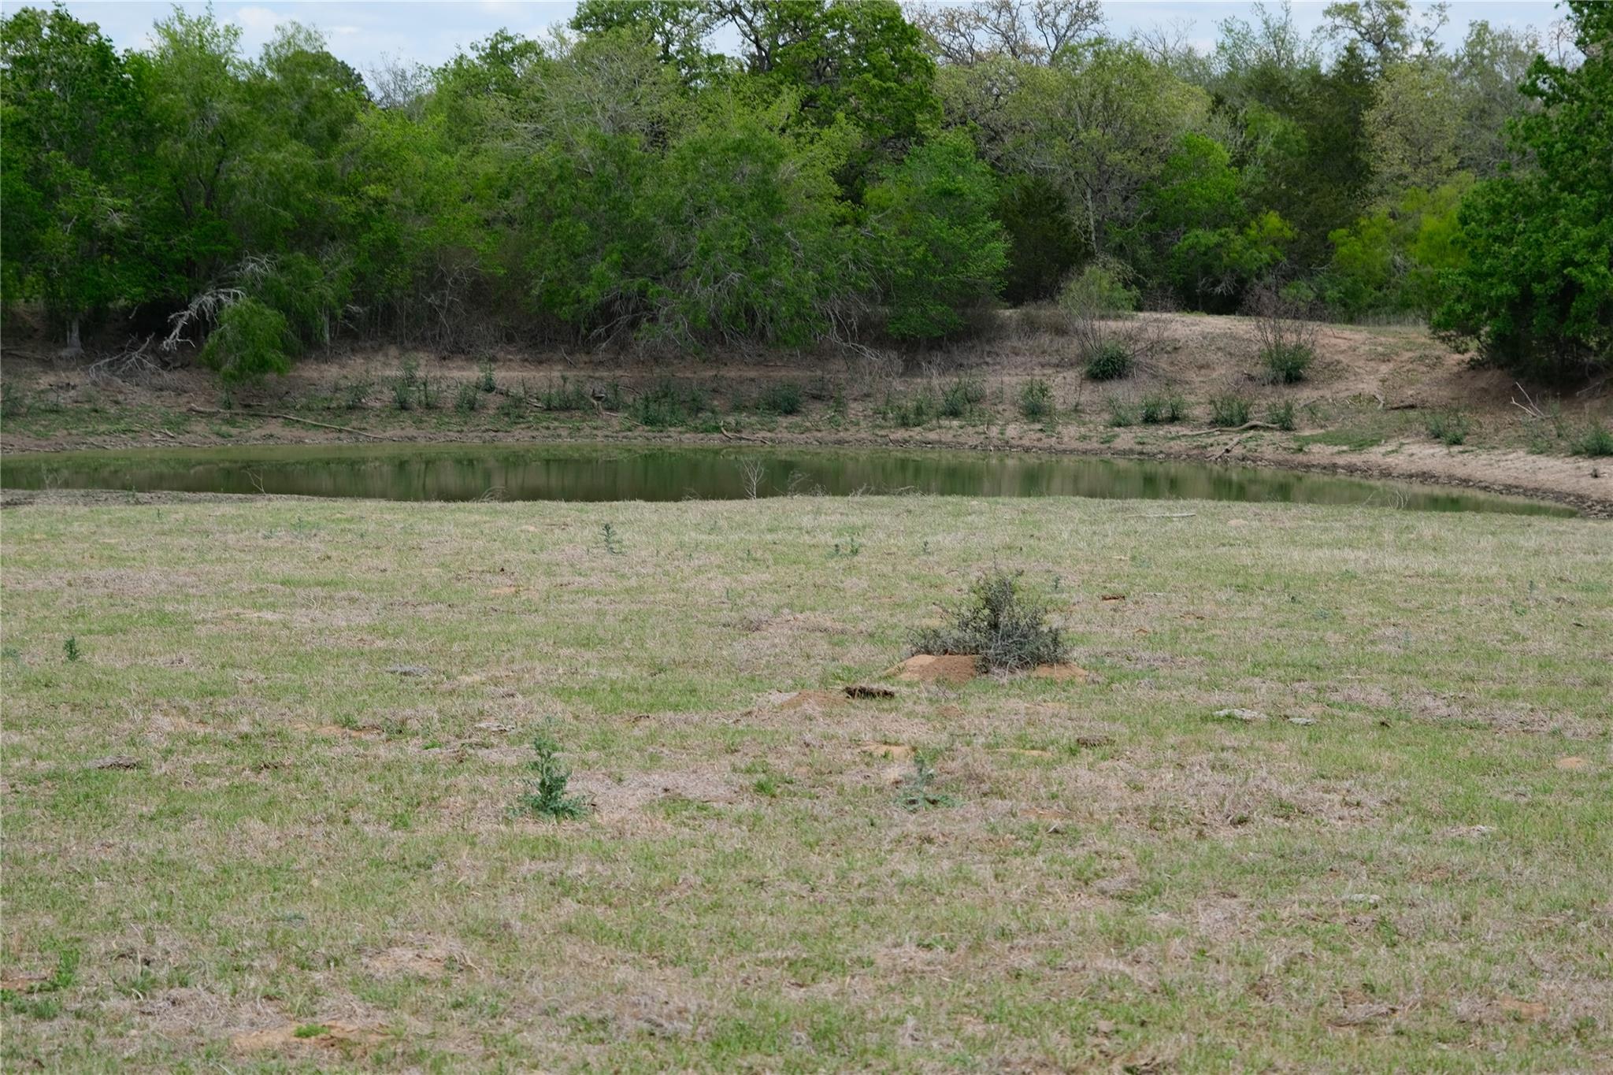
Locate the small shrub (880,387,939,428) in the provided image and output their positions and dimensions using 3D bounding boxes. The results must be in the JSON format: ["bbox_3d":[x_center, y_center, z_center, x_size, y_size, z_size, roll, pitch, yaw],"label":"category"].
[{"bbox_3d":[2.063,-2.608,76.500,1.164,0.810,0.990,1,3,0],"label":"small shrub"}]

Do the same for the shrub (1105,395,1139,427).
[{"bbox_3d":[6.205,-2.483,75.000,0.670,0.626,0.600,0,4,5],"label":"shrub"}]

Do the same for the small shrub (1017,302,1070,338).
[{"bbox_3d":[5.163,-4.753,83.000,1.181,0.756,1.000,0,4,4],"label":"small shrub"}]

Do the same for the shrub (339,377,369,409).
[{"bbox_3d":[-8.981,-2.853,75.600,0.625,0.651,0.594,1,3,0],"label":"shrub"}]

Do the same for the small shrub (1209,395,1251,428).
[{"bbox_3d":[8.095,-2.407,72.700,0.818,0.626,0.695,1,3,0],"label":"small shrub"}]

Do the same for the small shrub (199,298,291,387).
[{"bbox_3d":[-11.780,-4.105,80.000,1.932,1.810,1.800,-1,4,-8],"label":"small shrub"}]

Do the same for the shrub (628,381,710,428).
[{"bbox_3d":[-2.795,-2.707,77.500,1.667,0.913,1.100,0,4,-2],"label":"shrub"}]

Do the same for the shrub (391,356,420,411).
[{"bbox_3d":[-8.103,-3.110,77.000,0.586,1.105,0.550,0,4,-6],"label":"shrub"}]

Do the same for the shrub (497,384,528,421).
[{"bbox_3d":[-6.052,-2.794,78.500,0.649,0.754,0.617,1,3,0],"label":"shrub"}]

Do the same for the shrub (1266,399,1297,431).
[{"bbox_3d":[9.008,-2.334,72.300,0.622,0.598,0.591,1,3,0],"label":"shrub"}]

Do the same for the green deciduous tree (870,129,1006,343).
[{"bbox_3d":[2.897,-6.711,85.000,3.122,4.755,2.966,1,3,0],"label":"green deciduous tree"}]

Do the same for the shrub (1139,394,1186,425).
[{"bbox_3d":[7.033,-2.548,75.100,0.919,0.622,0.782,1,3,0],"label":"shrub"}]

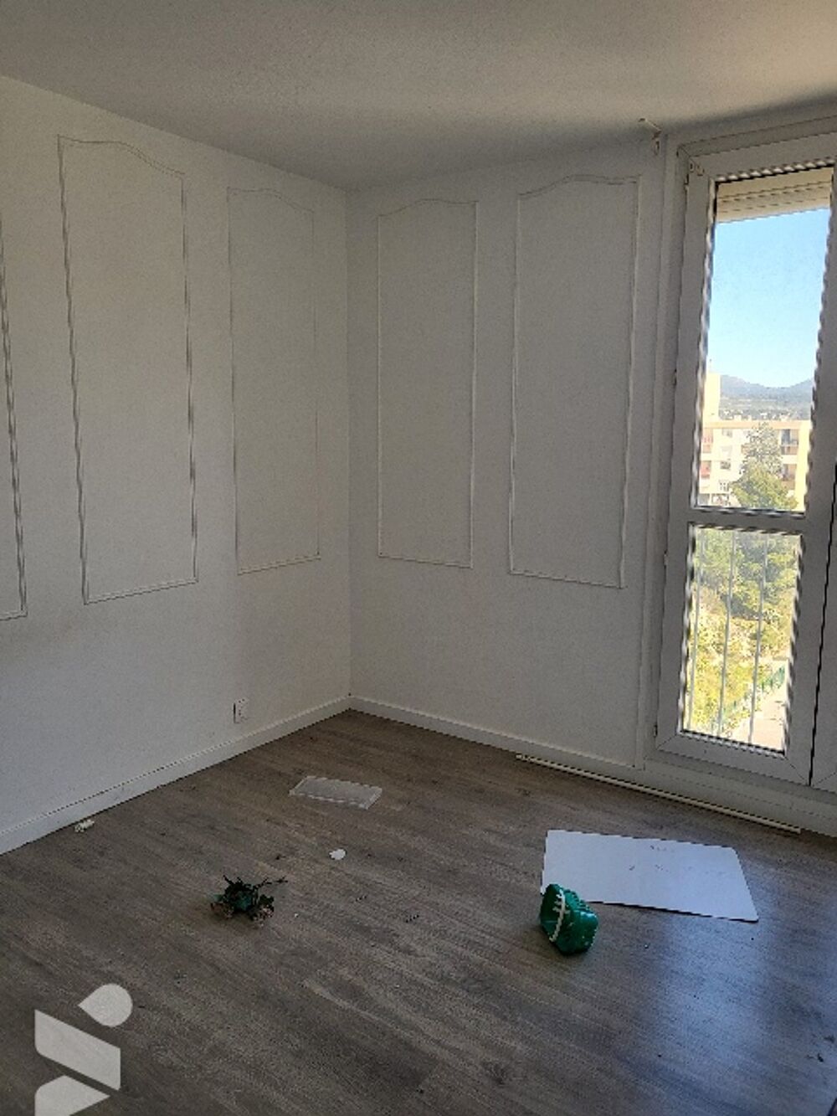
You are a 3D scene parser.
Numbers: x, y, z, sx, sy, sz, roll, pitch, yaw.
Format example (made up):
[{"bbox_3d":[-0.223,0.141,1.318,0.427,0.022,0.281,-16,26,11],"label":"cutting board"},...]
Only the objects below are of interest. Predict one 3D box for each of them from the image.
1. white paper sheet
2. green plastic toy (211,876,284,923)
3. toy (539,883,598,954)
[{"bbox_3d":[0.731,1.014,2.719,0.635,0.008,0.437,2,9,12],"label":"white paper sheet"},{"bbox_3d":[-0.506,1.011,2.476,0.205,0.080,0.125,-1,9,-6],"label":"green plastic toy"},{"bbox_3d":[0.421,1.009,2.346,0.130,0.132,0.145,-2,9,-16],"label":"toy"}]

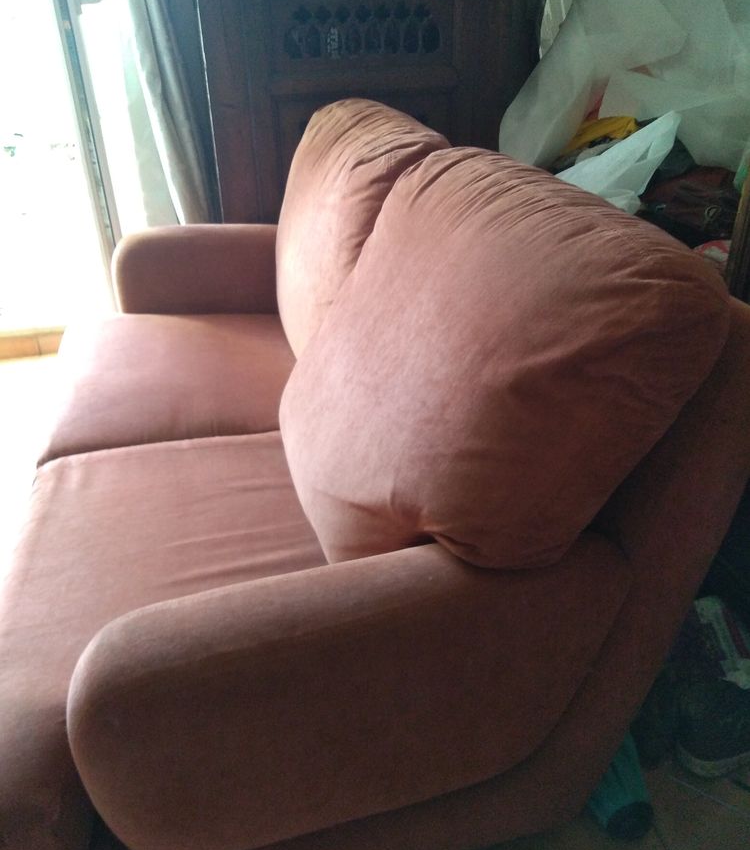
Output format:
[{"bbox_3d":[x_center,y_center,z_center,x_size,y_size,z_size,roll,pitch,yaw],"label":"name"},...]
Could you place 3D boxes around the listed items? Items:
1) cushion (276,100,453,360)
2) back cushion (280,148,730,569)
[{"bbox_3d":[-0.052,-0.418,1.728,0.270,0.590,0.660,9,26,-22],"label":"cushion"},{"bbox_3d":[0.110,-0.087,1.090,0.275,0.590,0.660,20,21,-26],"label":"back cushion"}]

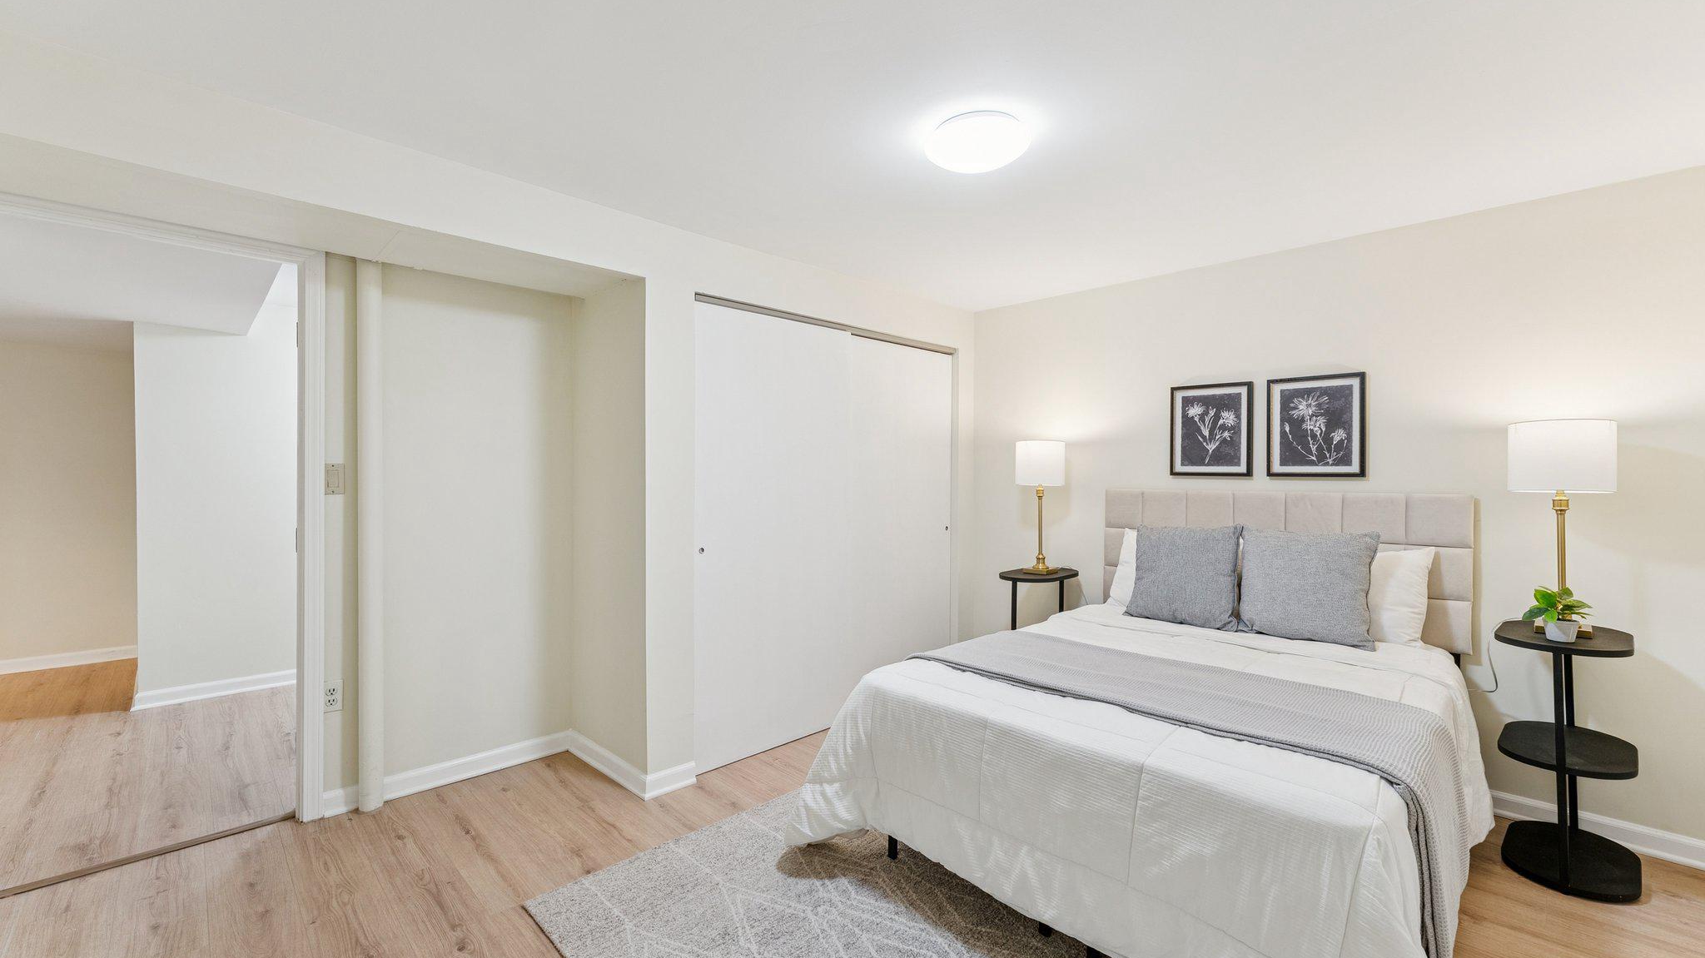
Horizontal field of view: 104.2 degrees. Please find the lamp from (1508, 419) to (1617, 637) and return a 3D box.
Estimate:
[{"bbox_3d":[2.373,0.163,2.224,0.250,0.700,0.250,0,1,-45],"label":"lamp"}]

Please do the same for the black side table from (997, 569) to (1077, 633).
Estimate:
[{"bbox_3d":[1.008,0.875,3.502,0.490,0.755,0.315,0,1,-45],"label":"black side table"}]

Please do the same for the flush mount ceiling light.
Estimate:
[{"bbox_3d":[0.376,-0.986,1.999,0.310,0.070,0.310,0,0,0],"label":"flush mount ceiling light"}]

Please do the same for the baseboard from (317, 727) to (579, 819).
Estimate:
[{"bbox_3d":[-1.640,1.207,2.763,0.887,0.095,0.015,0,1,-42],"label":"baseboard"}]

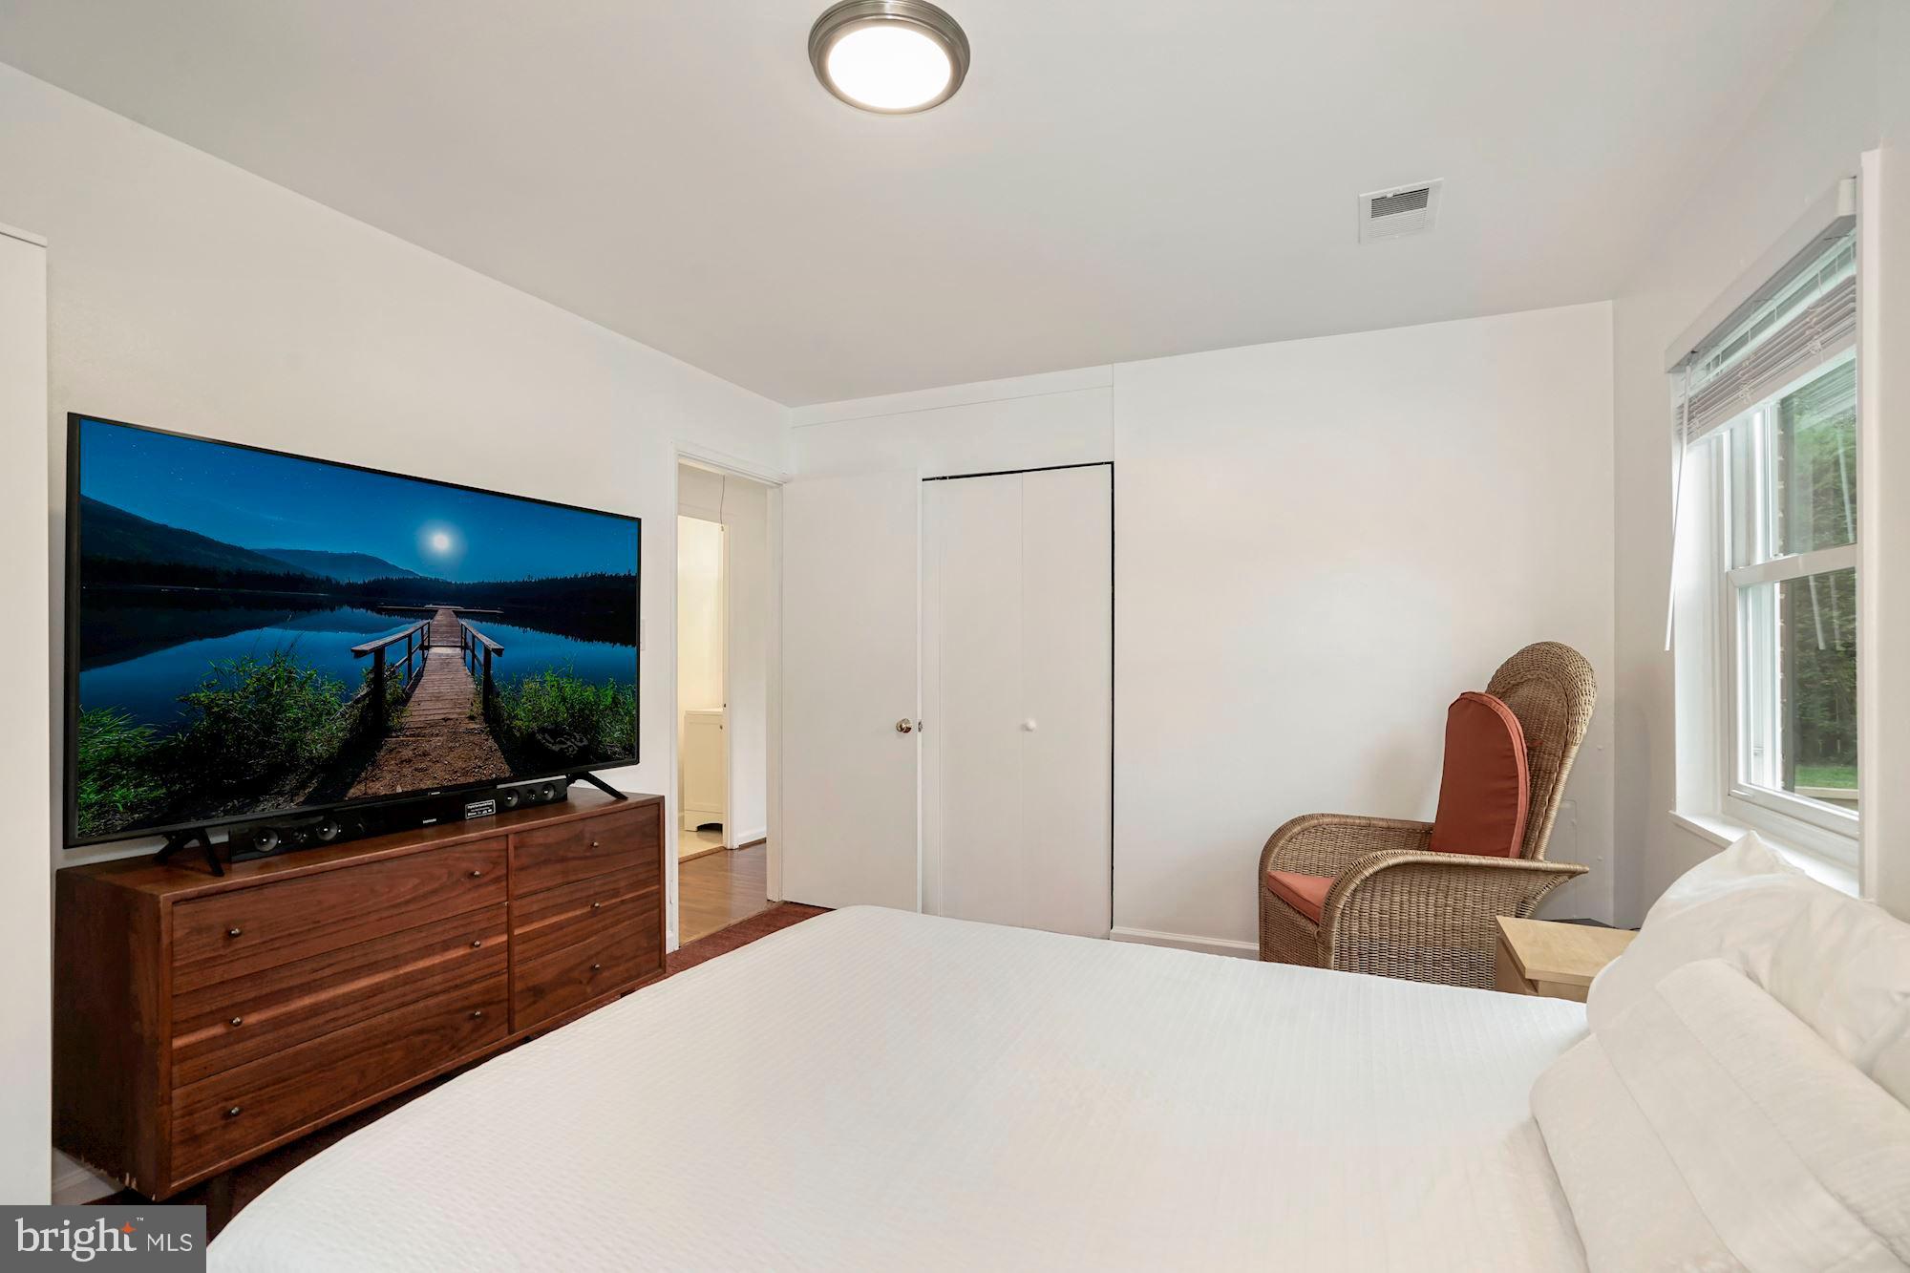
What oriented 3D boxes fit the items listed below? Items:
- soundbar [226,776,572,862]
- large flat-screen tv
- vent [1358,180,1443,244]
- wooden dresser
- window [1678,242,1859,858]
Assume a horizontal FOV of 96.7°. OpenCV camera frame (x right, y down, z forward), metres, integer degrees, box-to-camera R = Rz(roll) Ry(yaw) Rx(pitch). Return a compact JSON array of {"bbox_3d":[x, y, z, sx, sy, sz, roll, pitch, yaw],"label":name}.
[{"bbox_3d":[-1.448,0.476,2.311,0.060,0.077,0.895,0,-1,26],"label":"soundbar"},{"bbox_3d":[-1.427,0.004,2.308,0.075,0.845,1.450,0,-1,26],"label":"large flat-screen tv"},{"bbox_3d":[1.209,-1.145,2.312,0.194,0.022,0.297,0,-1,26],"label":"vent"},{"bbox_3d":[-1.447,0.869,2.313,0.430,0.710,1.300,0,-1,26],"label":"wooden dresser"},{"bbox_3d":[1.843,-0.144,1.877,0.150,1.220,0.930,0,-1,26],"label":"window"}]

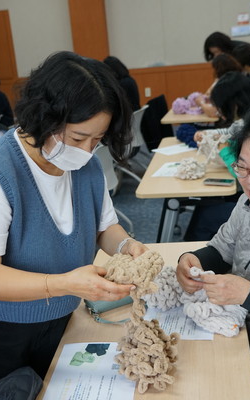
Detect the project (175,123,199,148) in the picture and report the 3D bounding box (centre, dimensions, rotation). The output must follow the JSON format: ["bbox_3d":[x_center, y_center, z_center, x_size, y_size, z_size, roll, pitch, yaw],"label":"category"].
[{"bbox_3d":[0.420,-0.436,3.634,0.150,0.130,0.150,-2,17,10],"label":"project"}]

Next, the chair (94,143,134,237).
[{"bbox_3d":[-0.224,-0.091,4.437,0.560,0.810,0.520,4,21,27],"label":"chair"}]

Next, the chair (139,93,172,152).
[{"bbox_3d":[0.163,-0.612,5.618,0.560,0.830,0.550,-2,17,10],"label":"chair"}]

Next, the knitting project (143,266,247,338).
[{"bbox_3d":[0.186,0.249,1.415,0.260,0.120,0.220,-2,17,10],"label":"knitting project"}]

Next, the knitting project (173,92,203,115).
[{"bbox_3d":[0.564,-0.857,4.683,0.280,0.170,0.220,-2,18,10],"label":"knitting project"}]

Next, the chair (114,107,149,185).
[{"bbox_3d":[-0.004,-0.437,4.853,0.550,0.800,0.550,3,20,24],"label":"chair"}]

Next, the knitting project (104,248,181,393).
[{"bbox_3d":[0.040,0.263,1.221,0.180,0.230,0.270,-2,17,10],"label":"knitting project"}]

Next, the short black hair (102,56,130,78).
[{"bbox_3d":[-0.103,-1.146,4.754,0.230,0.250,0.200,2,19,19],"label":"short black hair"}]

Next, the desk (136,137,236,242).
[{"bbox_3d":[0.411,0.102,3.231,0.478,0.720,1.242,-2,18,10],"label":"desk"}]

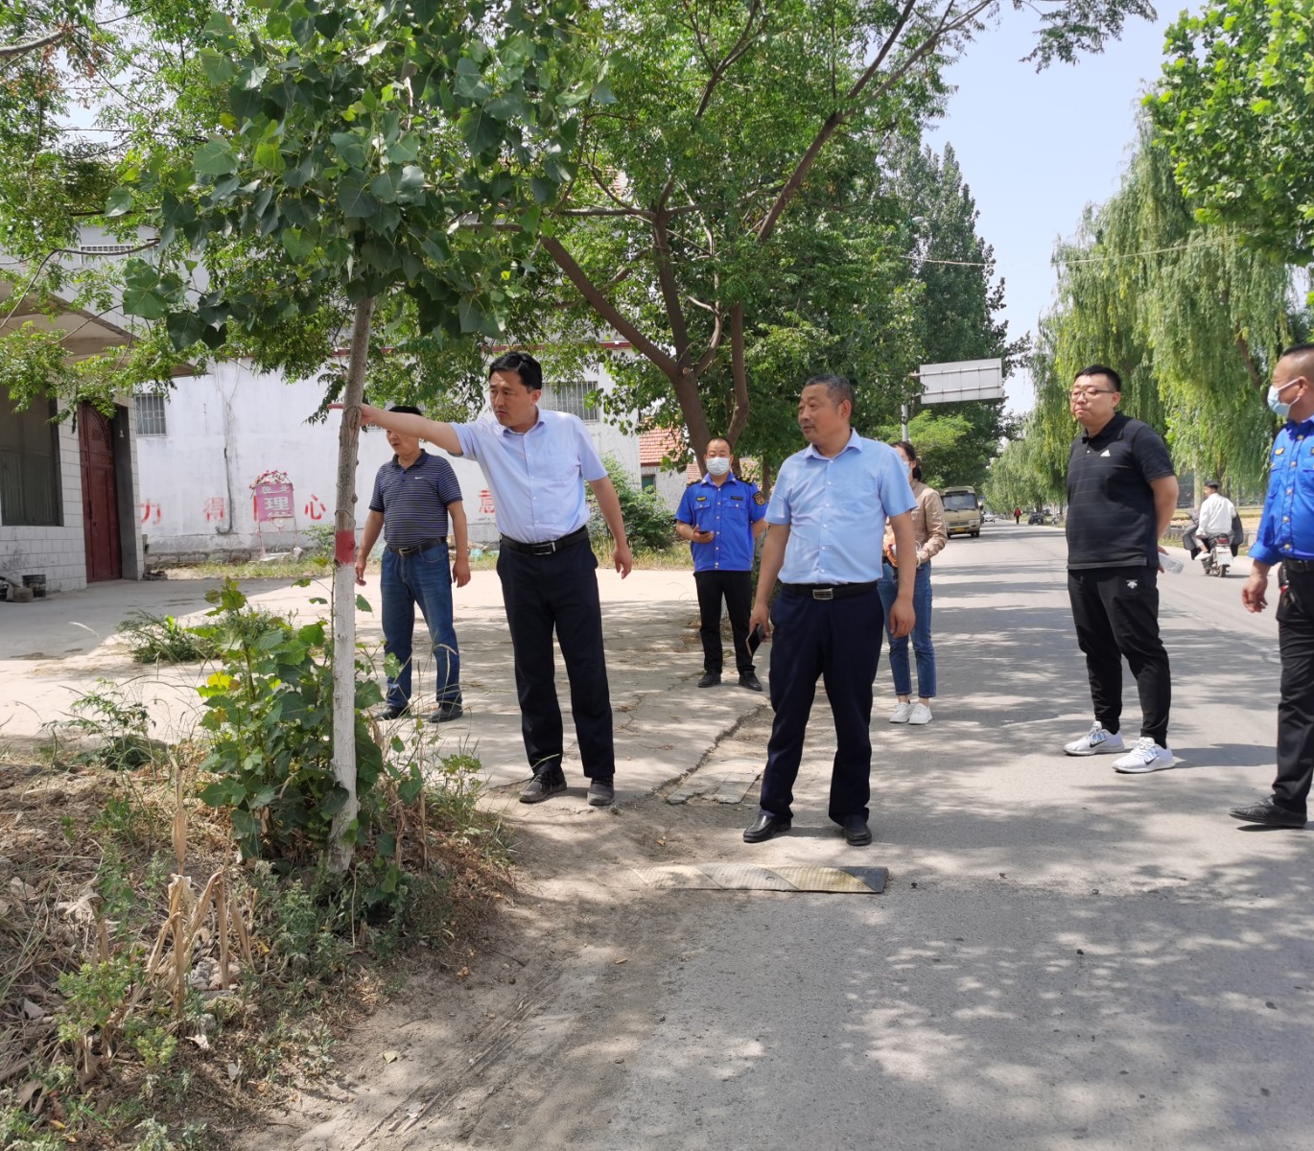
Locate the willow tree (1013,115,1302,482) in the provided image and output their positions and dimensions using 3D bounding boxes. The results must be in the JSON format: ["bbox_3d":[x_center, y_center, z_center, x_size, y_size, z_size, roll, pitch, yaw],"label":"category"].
[{"bbox_3d":[14.047,-7.475,34.000,7.500,11.300,7.500,-2,3,0],"label":"willow tree"}]

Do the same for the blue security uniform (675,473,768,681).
[{"bbox_3d":[0.440,0.004,8.130,0.600,1.400,0.330,-1,3,10],"label":"blue security uniform"}]

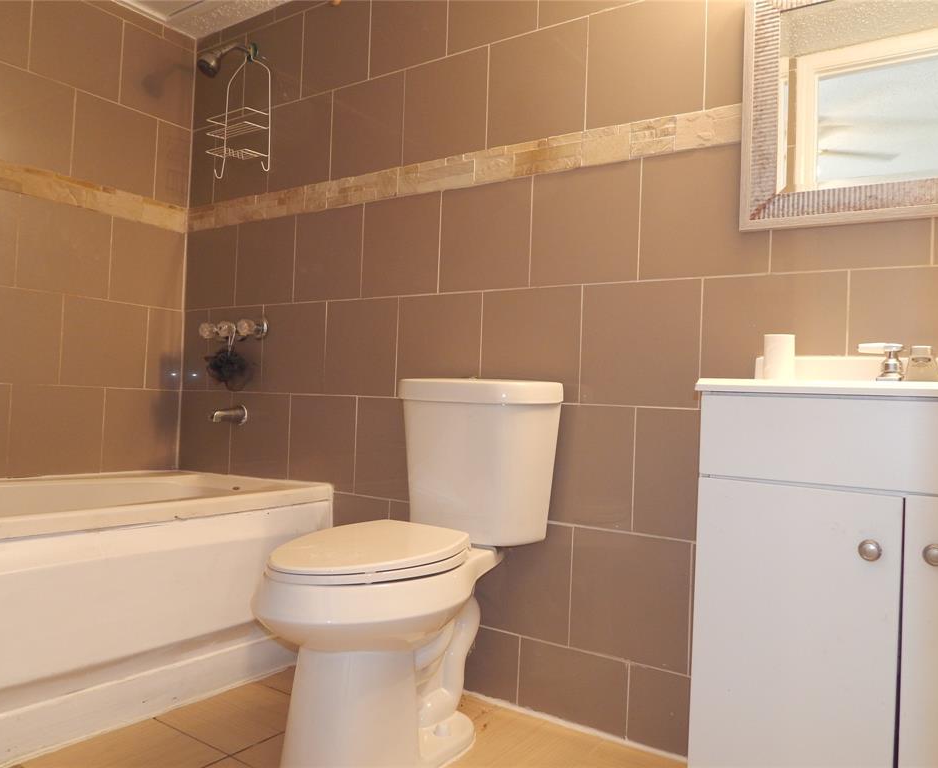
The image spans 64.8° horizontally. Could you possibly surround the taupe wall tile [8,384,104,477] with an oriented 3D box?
[{"bbox_3d":[-1.352,0.157,2.436,0.010,0.294,0.299,1,-2,34],"label":"taupe wall tile"}]

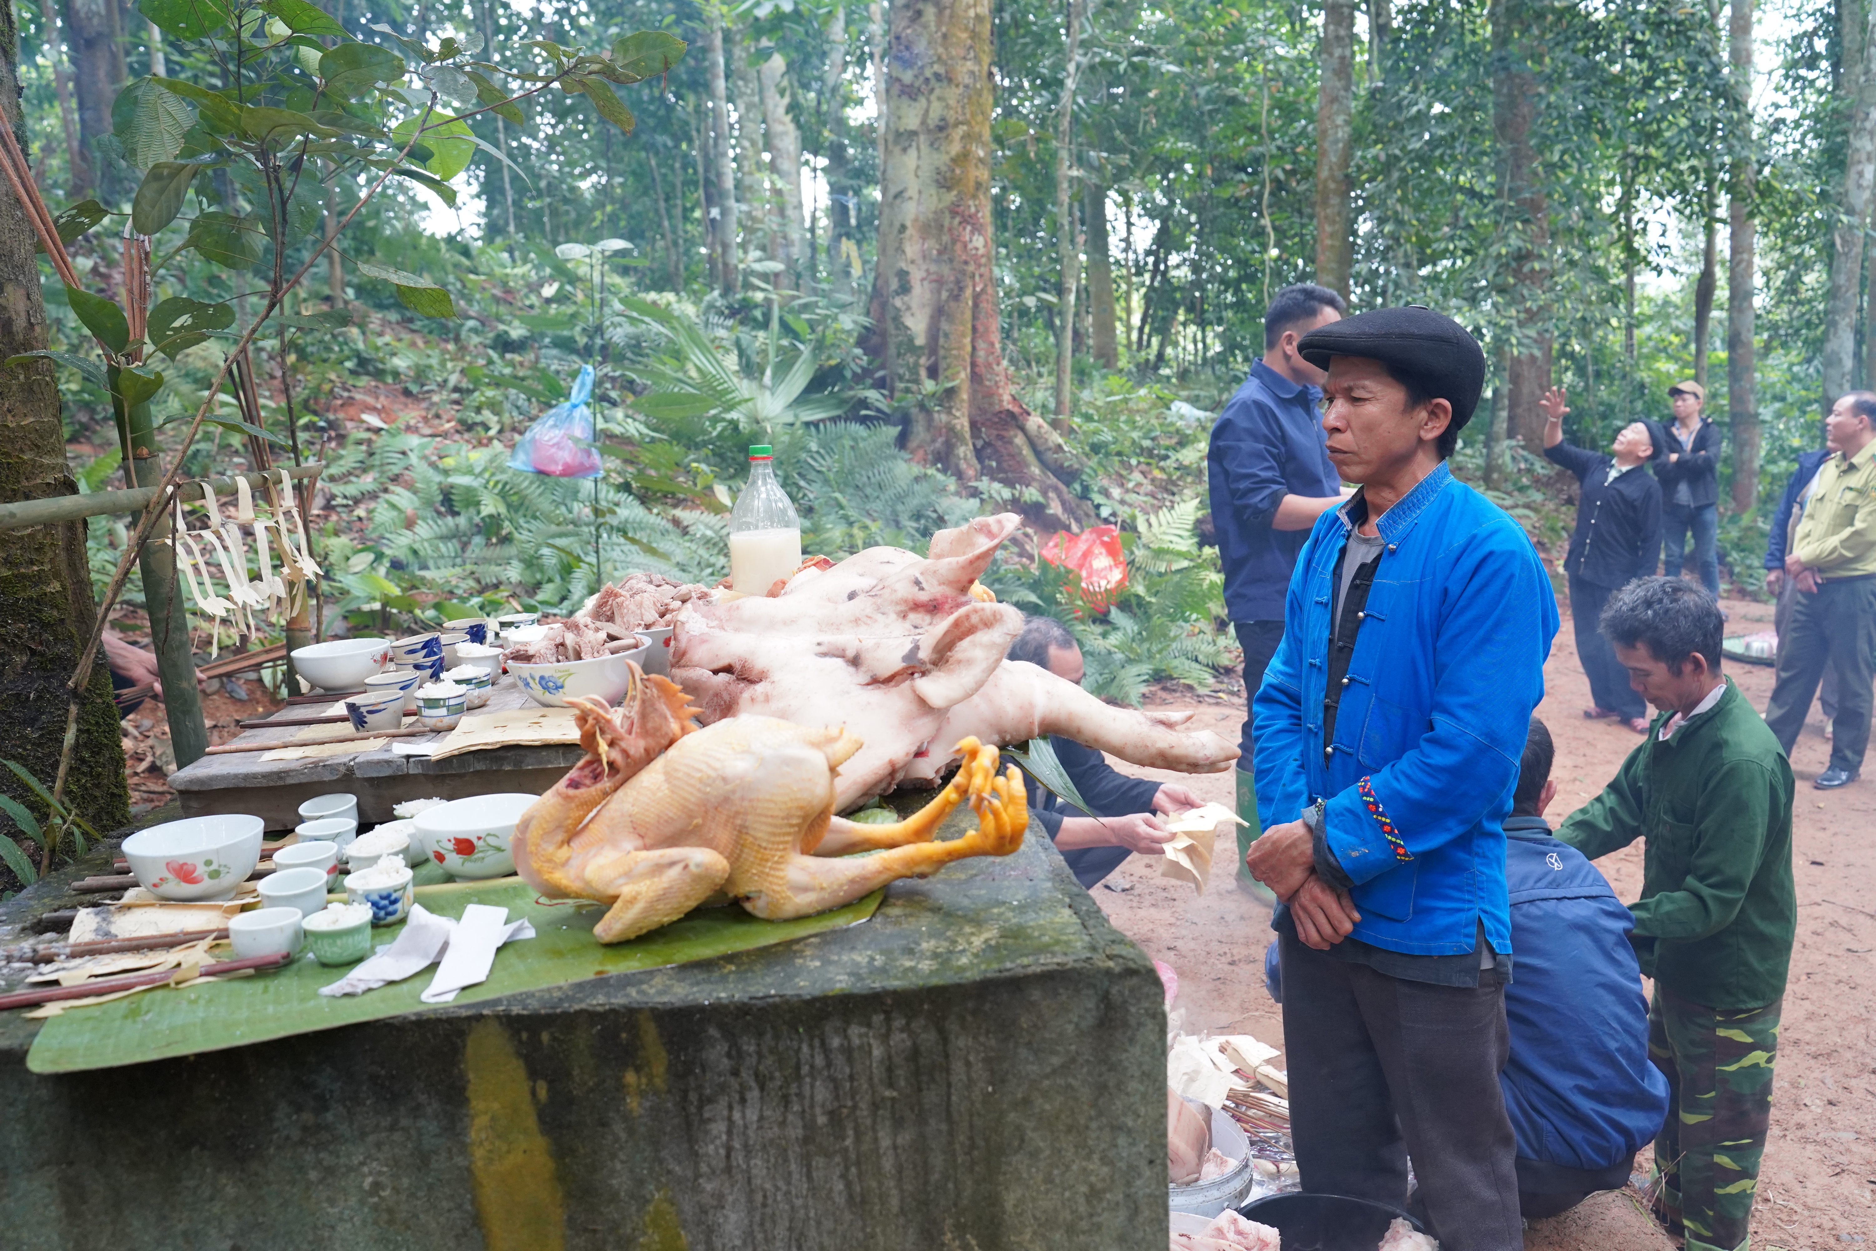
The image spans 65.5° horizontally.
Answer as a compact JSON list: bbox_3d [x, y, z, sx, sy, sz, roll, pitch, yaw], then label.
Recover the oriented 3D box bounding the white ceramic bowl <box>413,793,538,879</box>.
[{"bbox_3d":[-0.442,0.211,1.425,0.121,0.060,0.121,-3,10,0],"label":"white ceramic bowl"}]

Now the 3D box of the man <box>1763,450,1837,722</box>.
[{"bbox_3d":[4.276,-0.269,6.950,0.550,1.650,0.330,4,12,30],"label":"man"}]

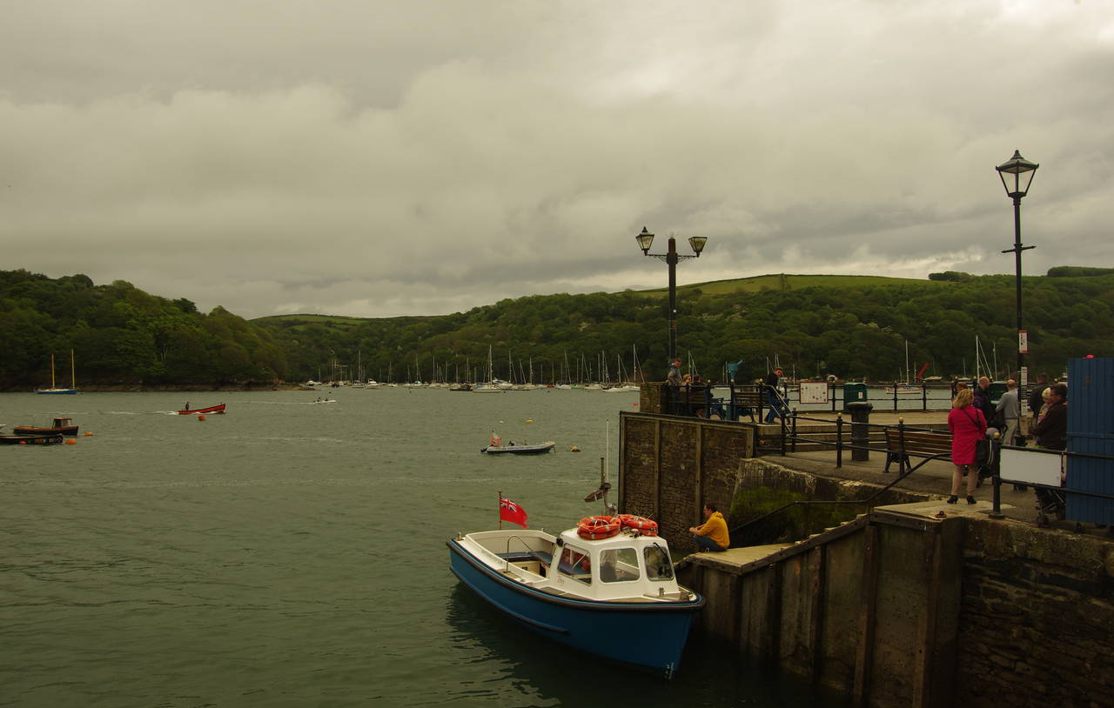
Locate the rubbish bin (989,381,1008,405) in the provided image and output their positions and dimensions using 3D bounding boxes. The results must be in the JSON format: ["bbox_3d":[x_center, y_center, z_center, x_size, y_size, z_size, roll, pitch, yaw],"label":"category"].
[{"bbox_3d":[15.391,1.468,28.972,0.700,1.000,0.650,0,-1,9],"label":"rubbish bin"}]

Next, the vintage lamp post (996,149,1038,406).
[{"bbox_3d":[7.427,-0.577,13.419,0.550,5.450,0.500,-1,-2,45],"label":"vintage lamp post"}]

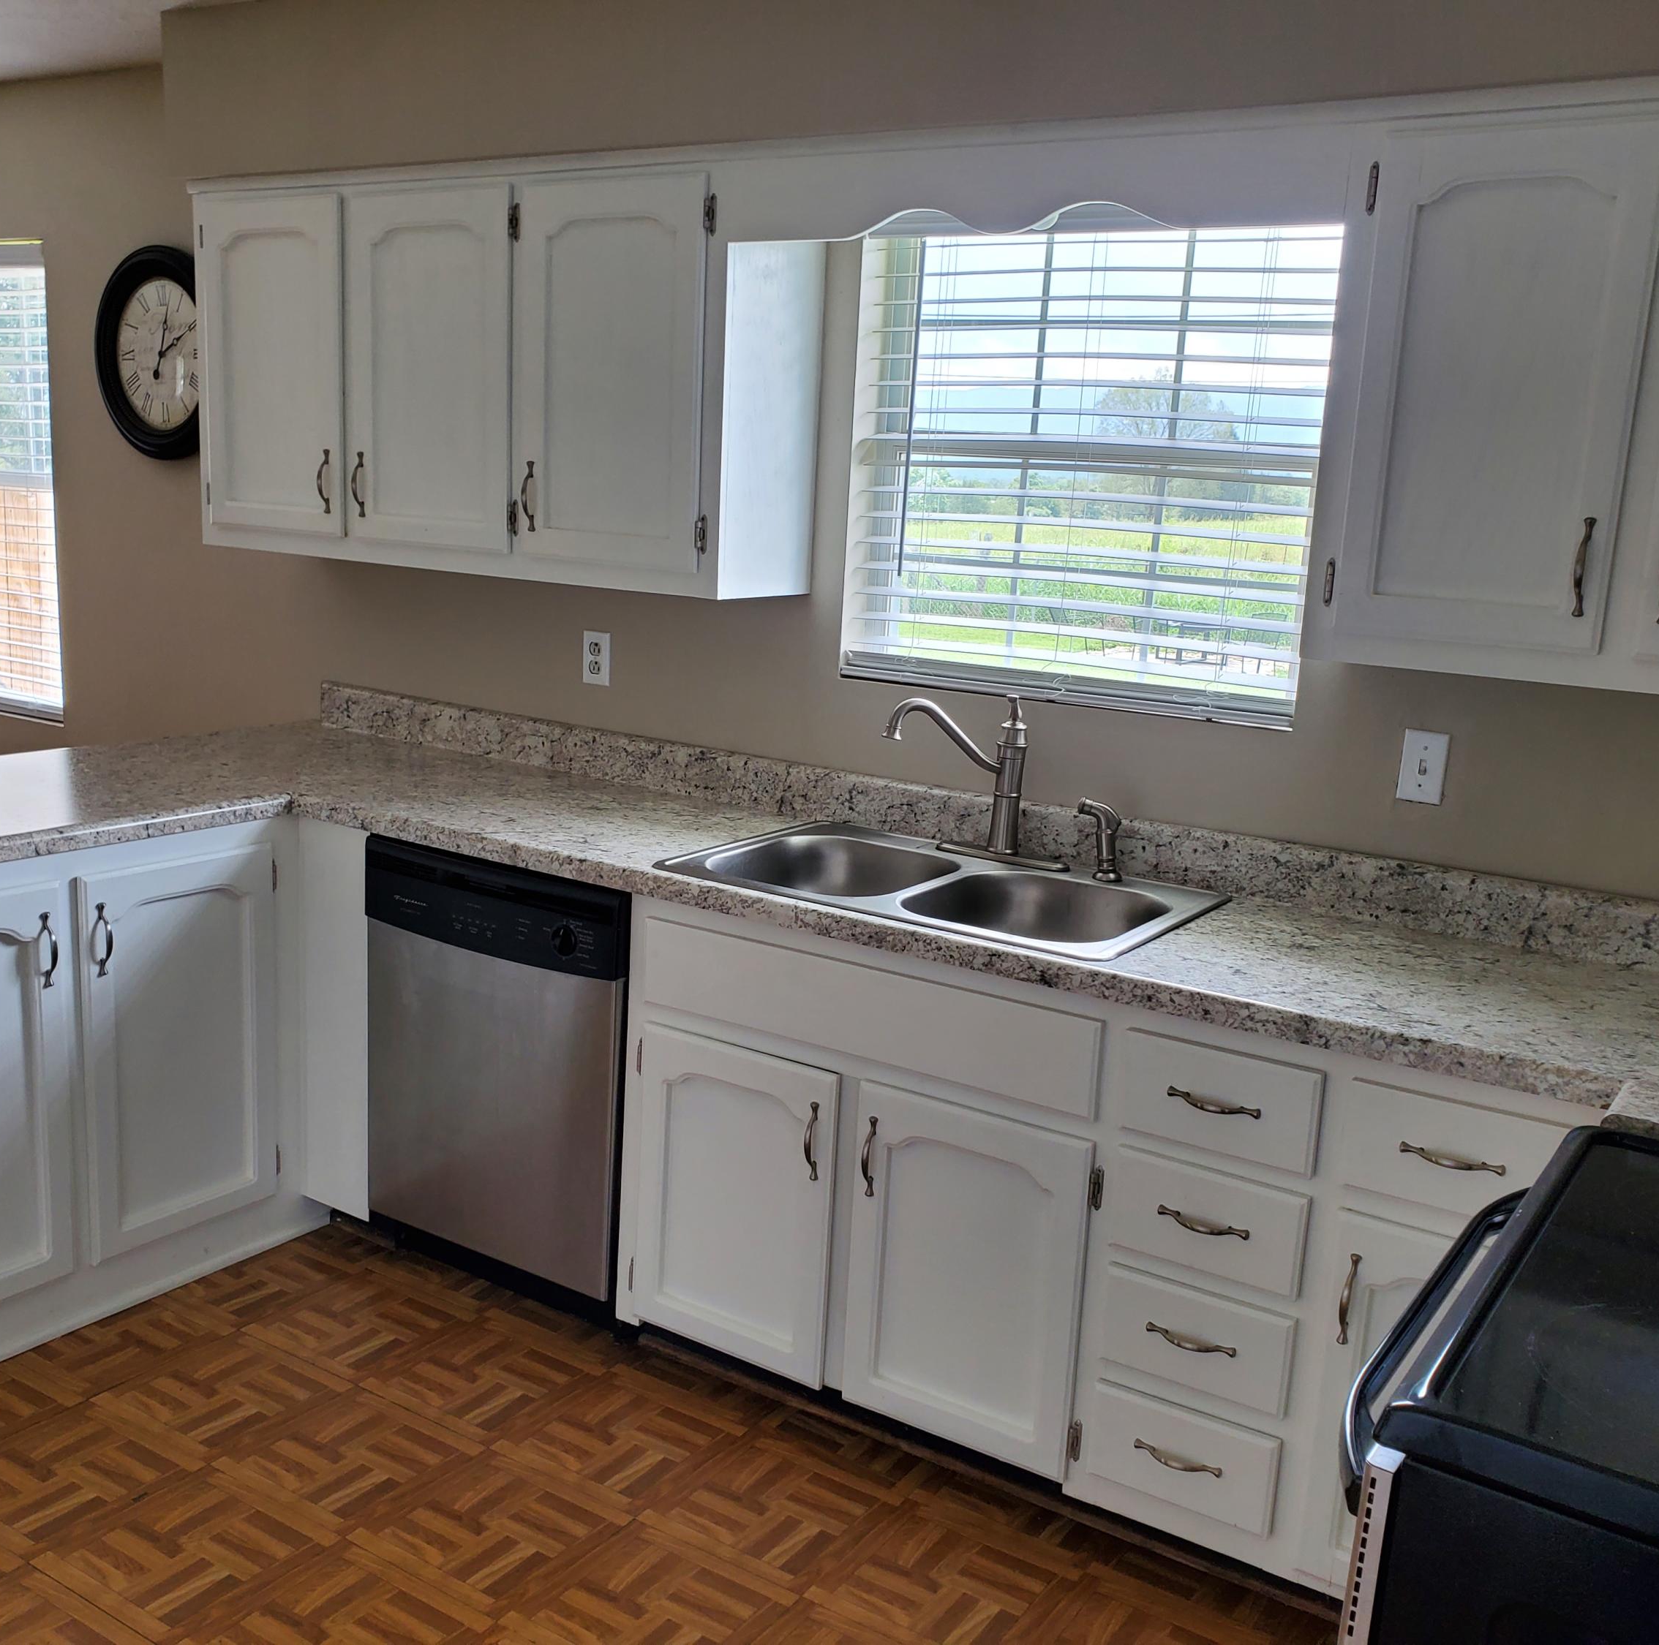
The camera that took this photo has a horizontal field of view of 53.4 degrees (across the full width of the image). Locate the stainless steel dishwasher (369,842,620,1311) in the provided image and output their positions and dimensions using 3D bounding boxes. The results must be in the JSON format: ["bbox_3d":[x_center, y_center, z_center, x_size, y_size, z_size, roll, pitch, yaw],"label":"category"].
[{"bbox_3d":[-0.468,0.440,3.281,0.607,0.843,0.612,10,14,31],"label":"stainless steel dishwasher"}]

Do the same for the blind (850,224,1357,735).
[{"bbox_3d":[0.454,-0.665,2.961,0.899,0.889,0.100,10,14,31],"label":"blind"}]

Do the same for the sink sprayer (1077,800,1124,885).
[{"bbox_3d":[0.470,0.035,2.846,0.100,0.142,0.043,-2,13,-26],"label":"sink sprayer"}]

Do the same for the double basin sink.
[{"bbox_3d":[0.191,0.188,2.820,0.842,0.186,0.545,10,14,31],"label":"double basin sink"}]

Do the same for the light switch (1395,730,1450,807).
[{"bbox_3d":[0.960,-0.089,2.666,0.070,0.115,0.013,10,14,31],"label":"light switch"}]

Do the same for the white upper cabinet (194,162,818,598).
[{"bbox_3d":[-0.714,-0.908,3.411,1.437,0.759,0.330,10,14,31],"label":"white upper cabinet"}]

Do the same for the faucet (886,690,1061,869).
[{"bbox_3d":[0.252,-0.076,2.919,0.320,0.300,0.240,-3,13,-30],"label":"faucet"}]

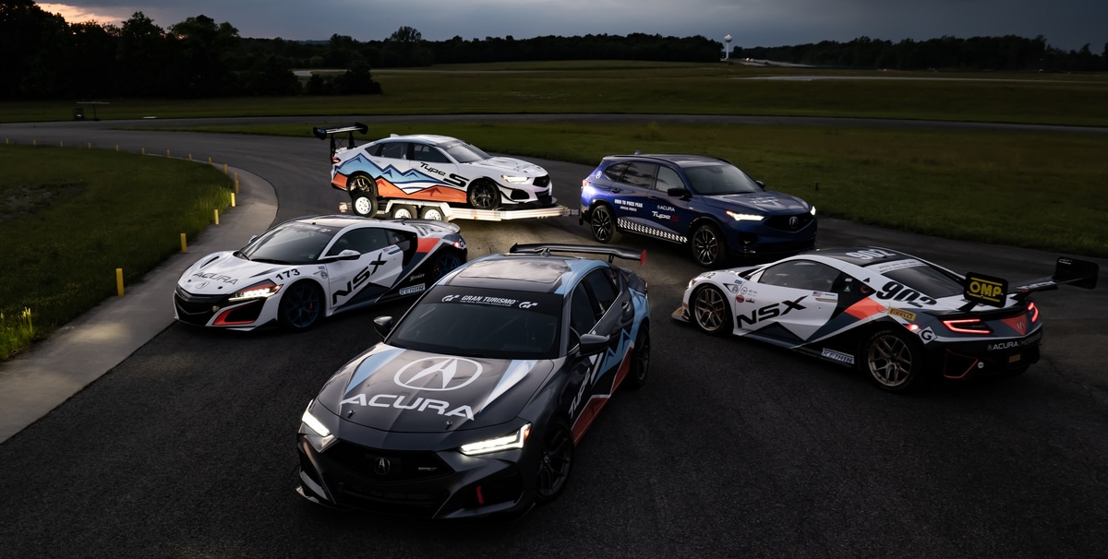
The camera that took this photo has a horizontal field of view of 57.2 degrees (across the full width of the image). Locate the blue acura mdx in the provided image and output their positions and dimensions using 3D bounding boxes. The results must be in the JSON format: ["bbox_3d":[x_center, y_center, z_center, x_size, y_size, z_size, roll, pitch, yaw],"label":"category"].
[{"bbox_3d":[2.471,-1.375,18.328,2.080,1.710,5.040,-7,14,-33],"label":"blue acura mdx"}]

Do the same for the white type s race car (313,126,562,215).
[{"bbox_3d":[-2.497,-2.441,21.861,5.190,1.580,2.040,5,13,22],"label":"white type s race car"}]

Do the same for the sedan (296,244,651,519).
[{"bbox_3d":[-0.420,0.614,9.172,2.050,1.430,4.990,4,12,17],"label":"sedan"}]

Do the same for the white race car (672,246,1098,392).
[{"bbox_3d":[3.482,0.186,11.662,2.060,1.300,4.680,-8,14,-33],"label":"white race car"}]

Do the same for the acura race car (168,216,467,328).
[{"bbox_3d":[-3.128,-0.263,13.998,2.080,1.215,4.480,9,14,36],"label":"acura race car"}]

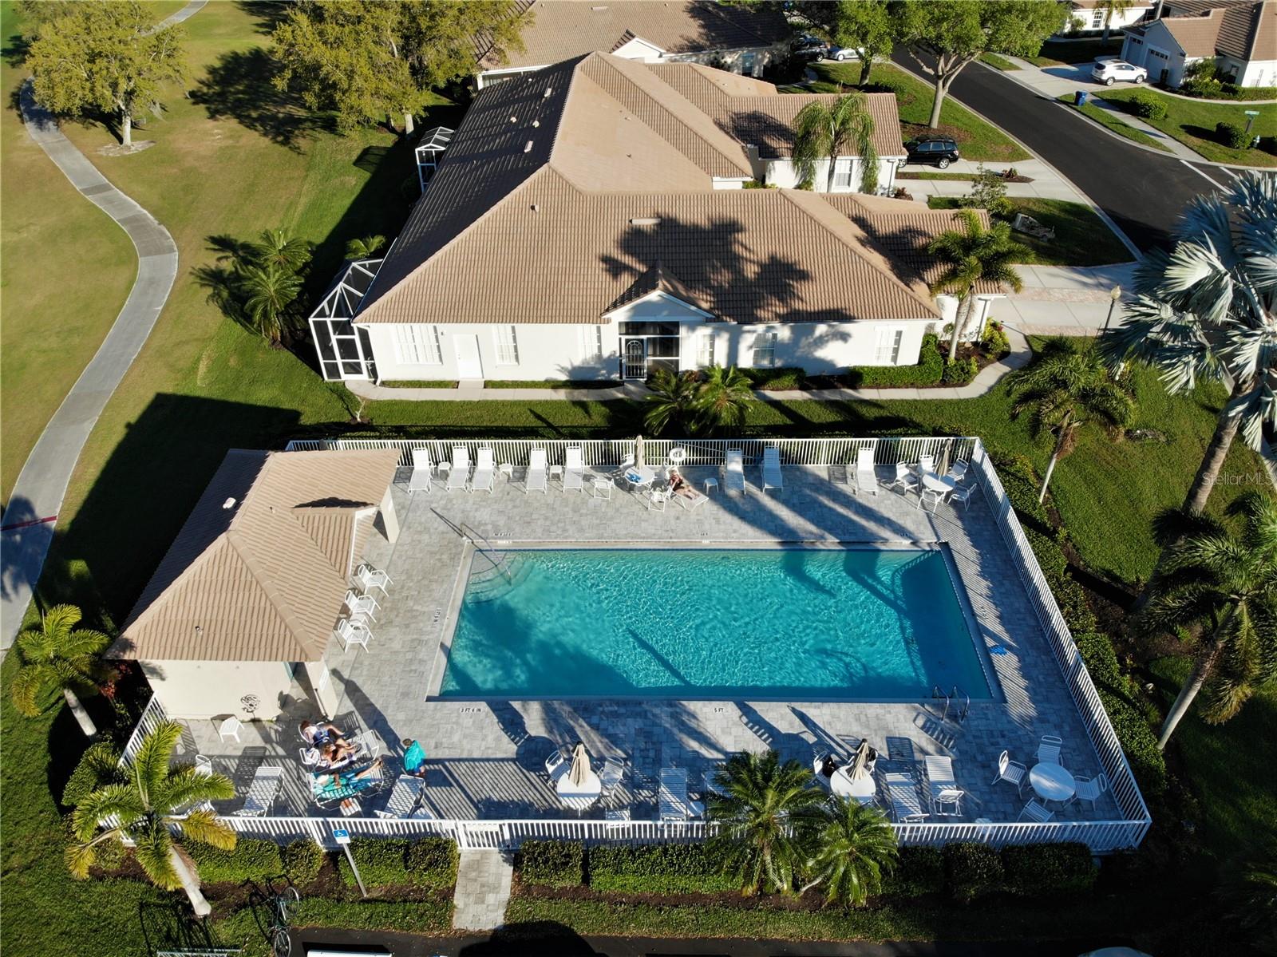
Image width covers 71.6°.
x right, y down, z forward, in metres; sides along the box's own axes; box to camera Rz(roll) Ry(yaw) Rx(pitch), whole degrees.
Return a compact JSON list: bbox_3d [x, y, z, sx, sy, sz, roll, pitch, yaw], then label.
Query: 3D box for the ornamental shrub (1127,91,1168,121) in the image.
[{"bbox_3d":[37.045,-26.938,64.317,2.000,1.600,2.500,-5,39,-5],"label":"ornamental shrub"}]

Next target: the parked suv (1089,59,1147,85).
[{"bbox_3d":[38.796,-32.673,71.019,4.500,1.670,1.850,-6,39,-6],"label":"parked suv"}]

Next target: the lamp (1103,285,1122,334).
[{"bbox_3d":[20.835,-7.365,39.121,0.430,2.600,0.430,0,39,1],"label":"lamp"}]

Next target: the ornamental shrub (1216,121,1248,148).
[{"bbox_3d":[40.132,-23.154,59.790,1.700,1.300,2.000,-5,39,-5],"label":"ornamental shrub"}]

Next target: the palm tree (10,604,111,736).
[{"bbox_3d":[-14.493,5.391,22.615,2.500,4.000,2.500,0,39,1],"label":"palm tree"}]

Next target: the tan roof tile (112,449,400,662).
[{"bbox_3d":[-10.668,1.072,25.187,5.550,2.200,8.800,0,39,2],"label":"tan roof tile"}]

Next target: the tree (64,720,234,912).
[{"bbox_3d":[-10.109,8.039,18.953,3.500,4.800,3.400,0,39,1],"label":"tree"}]

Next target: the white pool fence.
[{"bbox_3d":[-0.397,3.748,26.404,24.804,1.230,14.823,0,39,1],"label":"white pool fence"}]

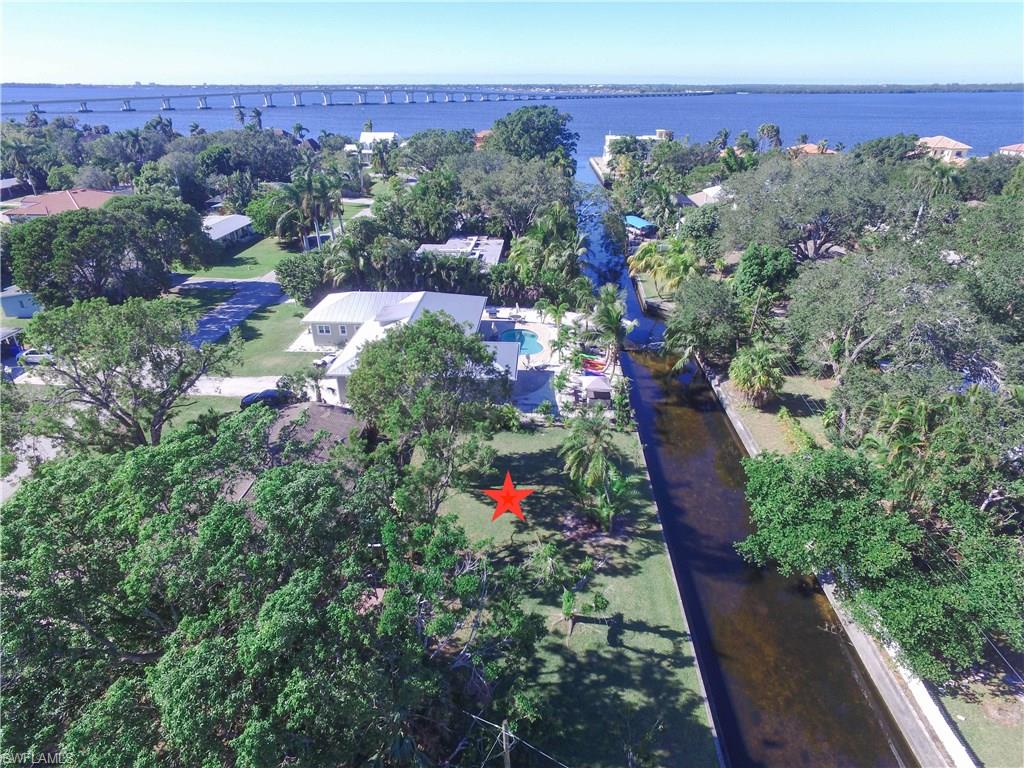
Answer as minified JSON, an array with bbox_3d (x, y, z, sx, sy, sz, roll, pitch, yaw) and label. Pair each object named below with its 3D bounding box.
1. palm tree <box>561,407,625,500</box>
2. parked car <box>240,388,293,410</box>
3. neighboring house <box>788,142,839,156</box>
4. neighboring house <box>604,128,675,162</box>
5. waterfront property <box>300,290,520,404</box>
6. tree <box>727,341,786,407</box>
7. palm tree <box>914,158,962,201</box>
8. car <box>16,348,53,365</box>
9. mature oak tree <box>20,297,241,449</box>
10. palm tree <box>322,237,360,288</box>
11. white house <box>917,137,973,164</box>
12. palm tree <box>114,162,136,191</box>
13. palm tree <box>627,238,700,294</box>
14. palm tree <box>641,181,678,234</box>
[{"bbox_3d":[5.400,5.238,40.435,4.300,7.100,4.300,1,27,3],"label":"palm tree"},{"bbox_3d":[-21.900,1.393,53.837,4.700,1.500,1.850,0,27,0],"label":"parked car"},{"bbox_3d":[115.500,-87.526,224.703,14.000,6.000,15.000,1,27,3],"label":"neighboring house"},{"bbox_3d":[47.500,-90.303,225.538,24.000,10.200,17.000,1,27,3],"label":"neighboring house"},{"bbox_3d":[-11.600,-5.677,64.149,23.800,4.700,23.000,0,27,0],"label":"waterfront property"},{"bbox_3d":[22.200,-0.974,53.413,4.700,6.100,4.700,0,27,0],"label":"tree"},{"bbox_3d":[75.600,-32.419,106.890,8.200,14.200,8.000,1,27,3],"label":"palm tree"},{"bbox_3d":[-50.450,-3.113,63.108,4.400,1.500,1.800,0,27,0],"label":"car"},{"bbox_3d":[-29.200,-0.233,45.705,15.500,11.800,14.500,0,27,0],"label":"mature oak tree"},{"bbox_3d":[-24.000,-16.616,81.917,5.600,8.000,5.600,0,27,0],"label":"palm tree"},{"bbox_3d":[154.300,-84.207,214.614,18.500,9.200,15.000,1,27,3],"label":"white house"},{"bbox_3d":[-104.500,-56.684,160.828,5.600,7.500,5.600,0,27,0],"label":"palm tree"},{"bbox_3d":[20.300,-15.507,80.707,8.900,7.700,8.400,1,27,3],"label":"palm tree"},{"bbox_3d":[28.400,-32.767,112.407,6.200,9.000,6.200,0,27,0],"label":"palm tree"}]

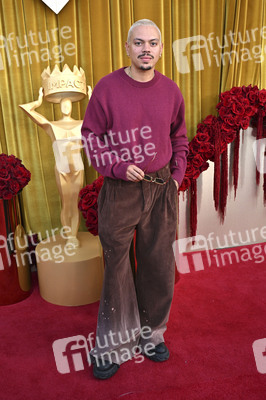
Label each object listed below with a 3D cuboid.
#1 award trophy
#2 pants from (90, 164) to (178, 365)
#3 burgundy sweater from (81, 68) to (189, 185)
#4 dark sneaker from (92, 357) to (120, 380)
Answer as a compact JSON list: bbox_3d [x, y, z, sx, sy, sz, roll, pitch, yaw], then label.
[{"bbox_3d":[-0.432,-0.098,2.871,0.590,1.620,0.510,-6,20,-12],"label":"award trophy"},{"bbox_3d":[-0.002,0.348,2.238,0.450,1.140,0.370,-3,20,-7],"label":"pants"},{"bbox_3d":[0.006,-0.356,1.950,0.520,0.570,0.360,-3,20,-5],"label":"burgundy sweater"},{"bbox_3d":[-0.124,0.877,2.376,0.130,0.115,0.300,4,20,13],"label":"dark sneaker"}]

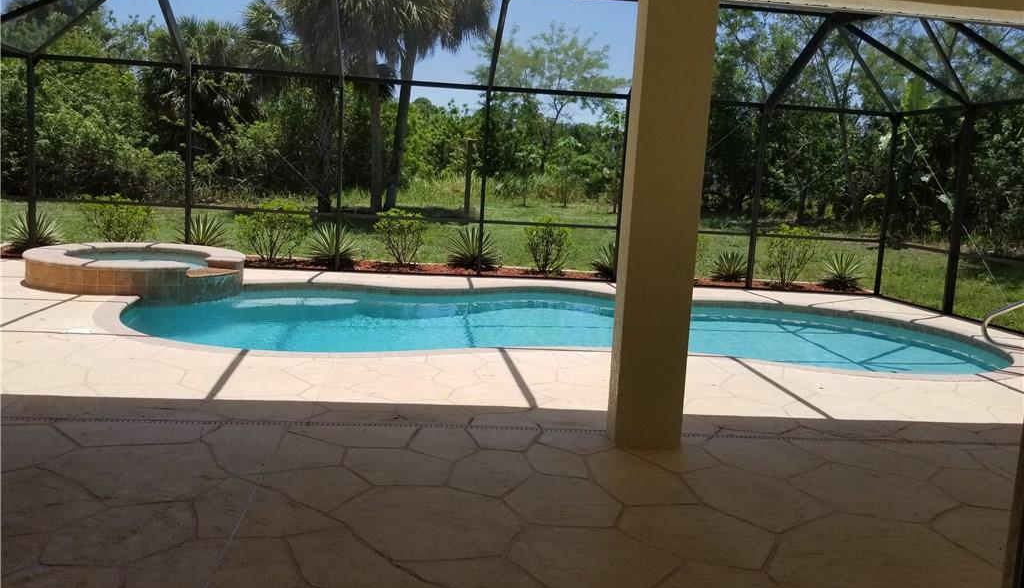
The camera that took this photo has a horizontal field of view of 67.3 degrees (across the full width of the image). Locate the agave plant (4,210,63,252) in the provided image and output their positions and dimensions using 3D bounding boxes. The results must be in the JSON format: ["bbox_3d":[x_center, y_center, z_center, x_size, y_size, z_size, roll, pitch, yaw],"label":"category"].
[{"bbox_3d":[-8.559,-1.116,13.729,1.028,0.716,0.997,2,8,-6],"label":"agave plant"}]

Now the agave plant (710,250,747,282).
[{"bbox_3d":[4.232,-0.538,15.033,0.676,0.597,0.655,2,8,-6],"label":"agave plant"}]

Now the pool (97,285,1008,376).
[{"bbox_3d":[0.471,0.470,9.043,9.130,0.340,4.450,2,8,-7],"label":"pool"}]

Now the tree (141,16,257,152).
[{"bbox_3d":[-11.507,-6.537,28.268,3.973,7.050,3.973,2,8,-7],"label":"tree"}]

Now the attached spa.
[{"bbox_3d":[-5.055,-0.324,10.472,2.720,0.470,2.720,6,8,19],"label":"attached spa"}]

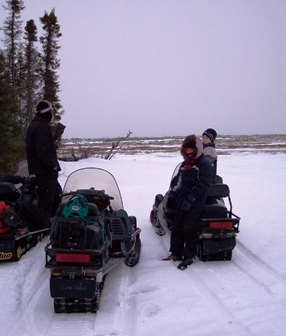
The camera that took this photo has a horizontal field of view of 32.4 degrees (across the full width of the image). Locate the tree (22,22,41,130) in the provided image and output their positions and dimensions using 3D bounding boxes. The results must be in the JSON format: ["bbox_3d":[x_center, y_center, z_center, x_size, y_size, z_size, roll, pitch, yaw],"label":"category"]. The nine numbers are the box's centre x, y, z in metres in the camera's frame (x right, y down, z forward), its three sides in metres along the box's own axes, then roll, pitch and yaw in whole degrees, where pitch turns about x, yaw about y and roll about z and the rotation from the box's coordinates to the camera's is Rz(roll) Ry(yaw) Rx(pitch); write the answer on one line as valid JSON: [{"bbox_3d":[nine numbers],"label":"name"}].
[{"bbox_3d":[-4.081,-2.433,18.000,0.850,6.050,0.850,-1,3,0],"label":"tree"}]

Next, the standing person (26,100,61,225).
[{"bbox_3d":[-1.429,-0.028,7.100,0.470,1.840,0.530,-3,4,-30],"label":"standing person"}]

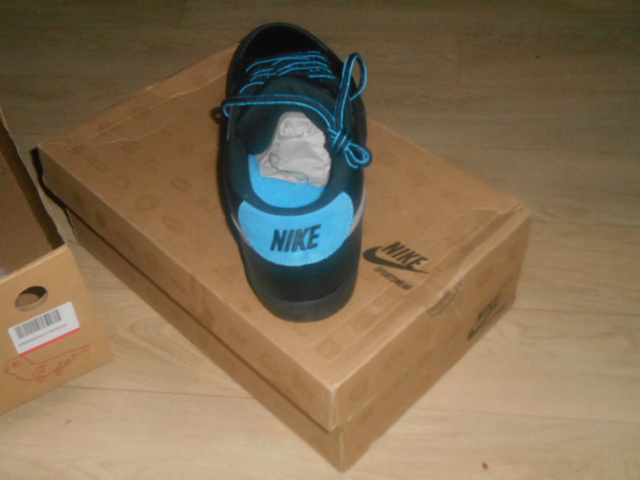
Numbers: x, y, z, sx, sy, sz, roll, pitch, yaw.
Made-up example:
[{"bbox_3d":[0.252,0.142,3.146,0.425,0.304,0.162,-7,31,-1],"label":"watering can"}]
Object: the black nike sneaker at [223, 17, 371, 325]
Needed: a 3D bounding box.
[{"bbox_3d":[-0.018,-0.092,0.640,0.112,0.108,0.304,-2,47,-2],"label":"black nike sneaker"}]

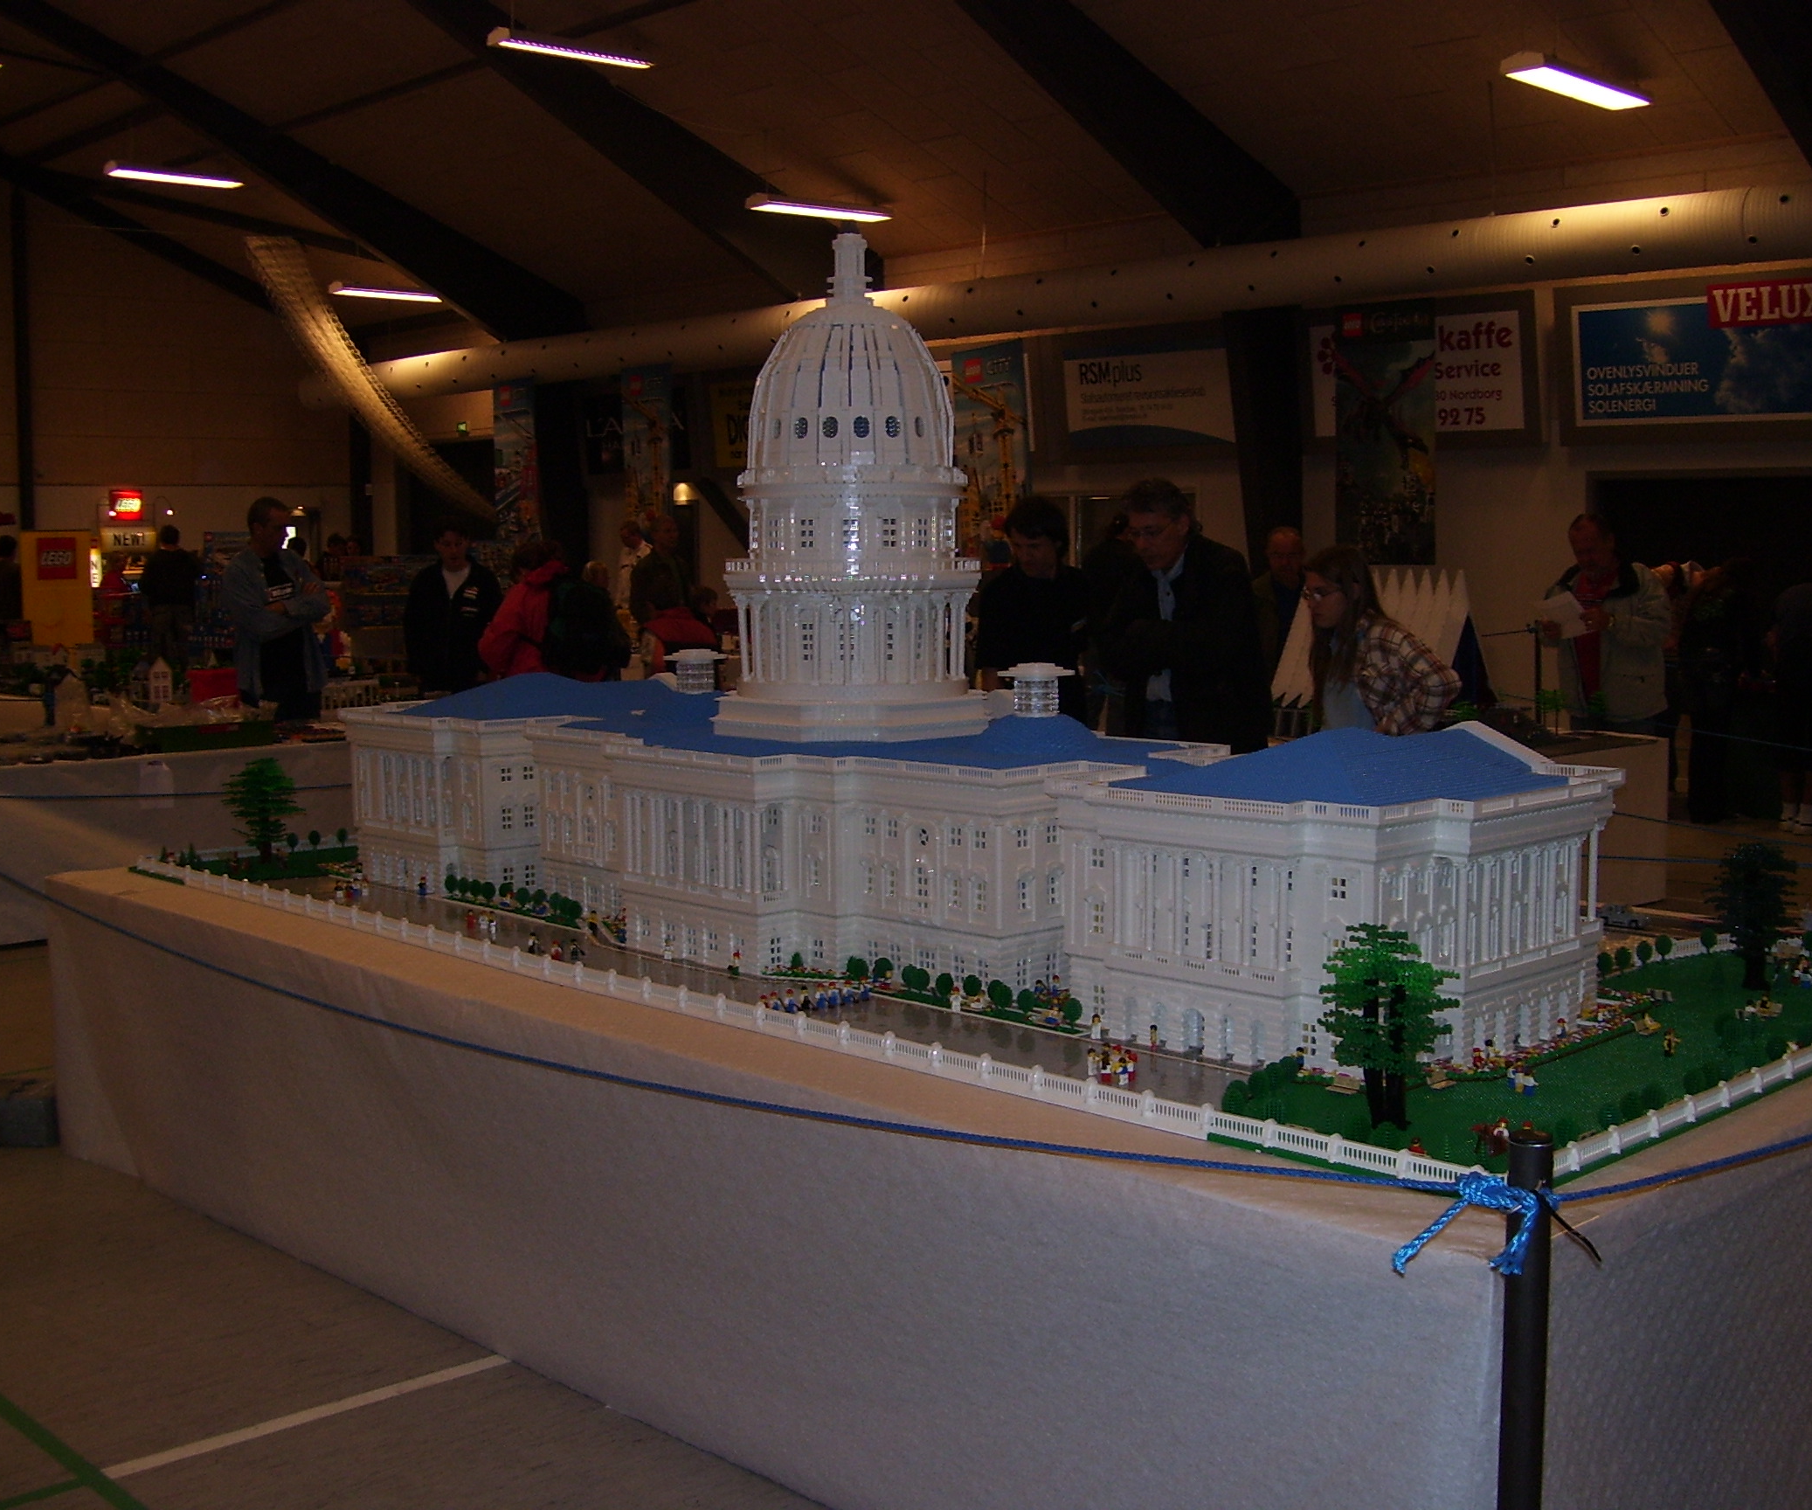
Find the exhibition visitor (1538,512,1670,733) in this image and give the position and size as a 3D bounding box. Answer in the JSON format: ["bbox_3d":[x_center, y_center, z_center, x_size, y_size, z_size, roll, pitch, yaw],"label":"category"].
[{"bbox_3d":[3.441,-0.291,10.335,0.600,1.780,0.450,4,7,36],"label":"exhibition visitor"}]

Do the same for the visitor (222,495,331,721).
[{"bbox_3d":[-3.052,-0.294,10.187,0.420,1.860,0.550,5,8,45],"label":"visitor"}]

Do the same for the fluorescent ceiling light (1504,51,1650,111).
[{"bbox_3d":[4.325,-4.340,13.500,0.240,0.100,1.550,5,8,44],"label":"fluorescent ceiling light"}]

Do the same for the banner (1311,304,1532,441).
[{"bbox_3d":[3.714,-2.767,15.335,1.734,0.822,0.050,5,12,45],"label":"banner"}]

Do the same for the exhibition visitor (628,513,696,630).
[{"bbox_3d":[-1.528,-0.557,13.000,0.500,1.820,0.380,-5,7,-37],"label":"exhibition visitor"}]

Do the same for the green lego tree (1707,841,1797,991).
[{"bbox_3d":[1.684,0.315,4.143,0.175,0.290,0.175,-6,8,-45],"label":"green lego tree"}]

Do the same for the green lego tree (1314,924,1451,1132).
[{"bbox_3d":[0.705,0.397,3.080,0.200,0.292,0.200,-1,6,0],"label":"green lego tree"}]

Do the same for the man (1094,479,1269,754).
[{"bbox_3d":[0.909,0.032,6.852,0.560,1.820,0.420,4,7,40],"label":"man"}]

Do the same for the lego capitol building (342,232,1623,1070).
[{"bbox_3d":[-0.092,-0.366,4.600,1.020,1.530,3.240,-6,8,-43],"label":"lego capitol building"}]

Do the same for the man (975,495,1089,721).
[{"bbox_3d":[0.434,0.020,7.203,0.530,1.780,0.400,3,6,32],"label":"man"}]

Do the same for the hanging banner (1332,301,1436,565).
[{"bbox_3d":[3.332,-2.226,14.564,0.030,1.813,0.806,-6,8,-45],"label":"hanging banner"}]

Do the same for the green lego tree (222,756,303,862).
[{"bbox_3d":[-1.822,0.149,5.900,0.220,0.287,0.220,-6,8,-43],"label":"green lego tree"}]

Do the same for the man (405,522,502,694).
[{"bbox_3d":[-2.250,-0.265,10.400,0.520,1.760,0.360,-2,6,-12],"label":"man"}]

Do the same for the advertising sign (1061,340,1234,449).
[{"bbox_3d":[1.964,-2.933,17.082,1.704,0.832,0.050,5,12,45],"label":"advertising sign"}]

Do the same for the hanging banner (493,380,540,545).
[{"bbox_3d":[-4.069,-3.005,21.943,0.030,1.813,0.806,-6,8,-45],"label":"hanging banner"}]

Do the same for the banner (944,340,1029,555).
[{"bbox_3d":[0.749,-2.762,19.000,0.920,2.000,0.020,5,8,44],"label":"banner"}]

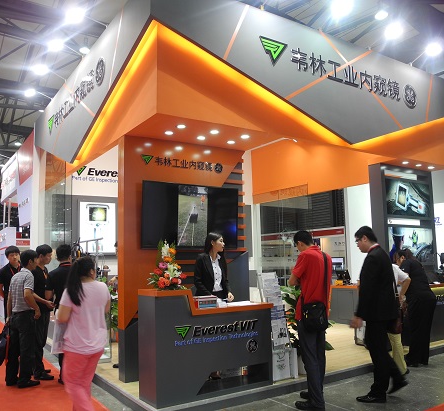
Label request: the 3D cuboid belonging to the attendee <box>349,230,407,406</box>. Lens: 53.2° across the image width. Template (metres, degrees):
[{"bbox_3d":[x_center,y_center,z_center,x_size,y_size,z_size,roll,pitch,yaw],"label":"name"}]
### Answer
[{"bbox_3d":[1.630,1.121,4.738,0.550,1.768,0.500,-2,-7,4],"label":"attendee"}]

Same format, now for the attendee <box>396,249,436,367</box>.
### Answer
[{"bbox_3d":[2.691,1.434,6.234,0.450,1.540,0.540,5,-9,-42],"label":"attendee"}]

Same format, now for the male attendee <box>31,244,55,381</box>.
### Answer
[{"bbox_3d":[-2.395,1.406,5.969,0.360,1.735,0.500,1,-8,-18],"label":"male attendee"}]

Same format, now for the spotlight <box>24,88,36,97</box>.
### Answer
[{"bbox_3d":[-3.361,-1.976,7.786,0.170,0.150,0.200,3,-9,-33],"label":"spotlight"}]

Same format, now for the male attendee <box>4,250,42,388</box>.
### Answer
[{"bbox_3d":[-2.491,1.401,5.629,0.400,1.680,0.500,5,-9,-42],"label":"male attendee"}]

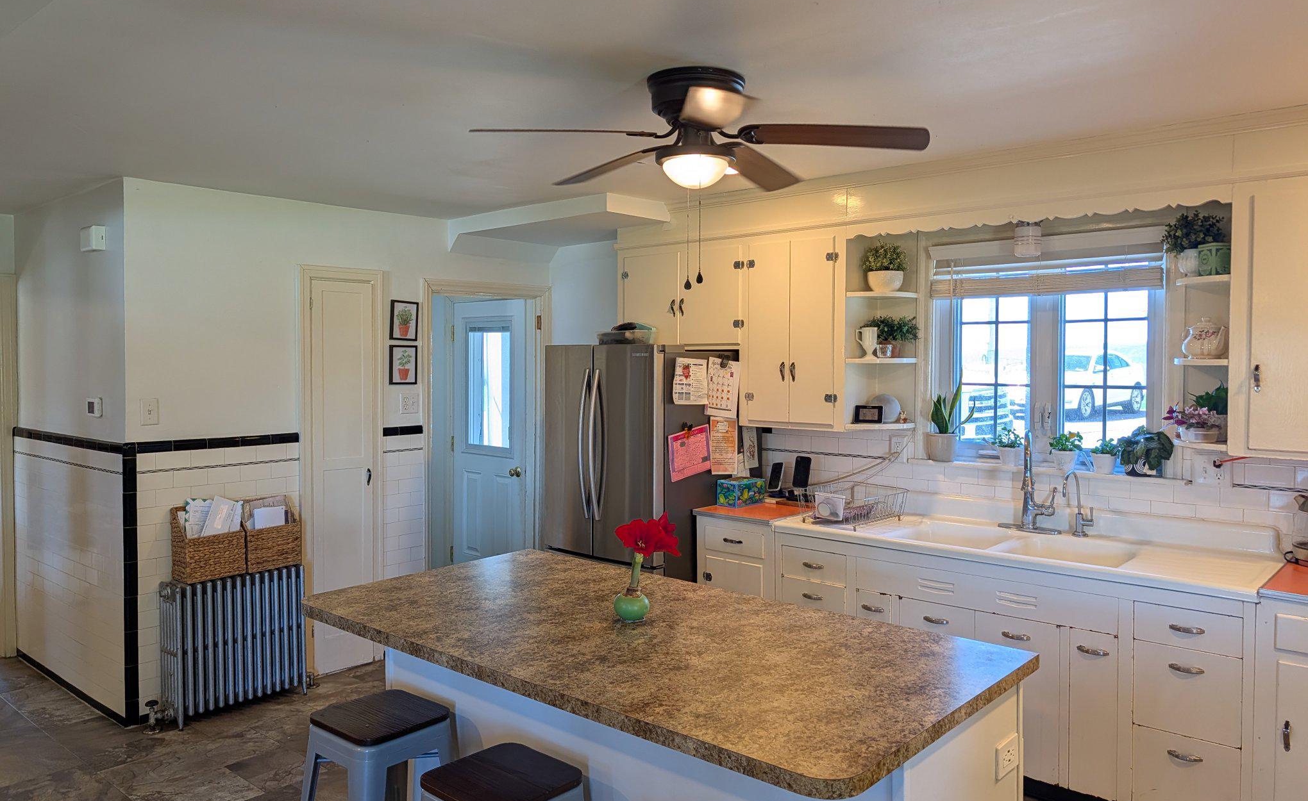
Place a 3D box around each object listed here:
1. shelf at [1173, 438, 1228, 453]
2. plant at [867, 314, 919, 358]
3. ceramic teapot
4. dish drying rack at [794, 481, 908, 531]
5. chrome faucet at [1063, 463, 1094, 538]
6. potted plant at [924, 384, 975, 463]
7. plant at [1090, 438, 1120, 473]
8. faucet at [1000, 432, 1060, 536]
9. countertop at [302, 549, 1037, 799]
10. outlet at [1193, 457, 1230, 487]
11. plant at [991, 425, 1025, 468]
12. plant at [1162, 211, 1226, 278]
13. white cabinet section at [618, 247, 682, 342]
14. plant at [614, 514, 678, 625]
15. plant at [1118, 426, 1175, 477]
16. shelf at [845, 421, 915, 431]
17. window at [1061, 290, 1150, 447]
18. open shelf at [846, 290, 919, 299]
[{"bbox_3d":[2.016,0.165,3.342,0.214,0.022,0.305,2,3,42],"label":"shelf"},{"bbox_3d":[1.081,-0.286,4.107,0.225,0.197,0.205,2,3,41],"label":"plant"},{"bbox_3d":[2.016,-0.228,3.321,0.125,0.158,0.190,-1,2,-25],"label":"ceramic teapot"},{"bbox_3d":[0.881,0.468,4.039,0.340,0.136,0.430,3,3,45],"label":"dish drying rack"},{"bbox_3d":[1.701,0.414,3.644,0.155,0.270,0.090,-1,2,-37],"label":"chrome faucet"},{"bbox_3d":[1.344,0.079,4.149,0.180,0.400,0.155,2,3,41],"label":"potted plant"},{"bbox_3d":[1.859,0.232,3.752,0.117,0.150,0.117,2,3,41],"label":"plant"},{"bbox_3d":[1.521,0.334,3.720,0.255,0.415,0.250,1,2,34],"label":"faucet"},{"bbox_3d":[-0.072,0.622,2.457,1.845,0.039,0.965,2,3,41],"label":"countertop"},{"bbox_3d":[2.114,0.267,3.451,0.117,0.114,0.018,2,3,42],"label":"outlet"},{"bbox_3d":[1.557,0.202,3.989,0.124,0.175,0.120,2,3,42],"label":"plant"},{"bbox_3d":[1.999,-0.583,3.365,0.200,0.245,0.195,2,3,41],"label":"plant"},{"bbox_3d":[0.063,-0.566,5.110,0.462,0.533,0.310,2,3,41],"label":"white cabinet section"},{"bbox_3d":[-0.021,0.457,2.494,0.185,0.288,0.160,0,2,0],"label":"plant"},{"bbox_3d":[1.956,0.208,3.610,0.190,0.197,0.180,2,3,42],"label":"plant"},{"bbox_3d":[1.052,0.118,4.208,0.200,0.024,0.305,2,3,42],"label":"shelf"},{"bbox_3d":[1.871,-0.161,3.787,0.355,0.730,0.050,2,3,42],"label":"window"},{"bbox_3d":[1.057,-0.480,4.182,0.210,0.022,0.305,2,3,42],"label":"open shelf"}]

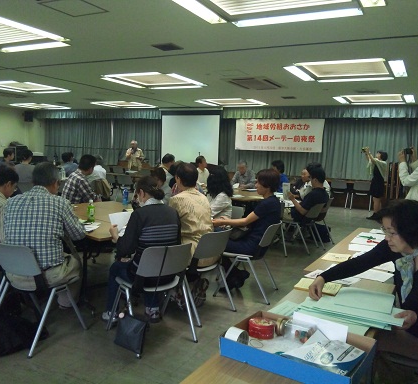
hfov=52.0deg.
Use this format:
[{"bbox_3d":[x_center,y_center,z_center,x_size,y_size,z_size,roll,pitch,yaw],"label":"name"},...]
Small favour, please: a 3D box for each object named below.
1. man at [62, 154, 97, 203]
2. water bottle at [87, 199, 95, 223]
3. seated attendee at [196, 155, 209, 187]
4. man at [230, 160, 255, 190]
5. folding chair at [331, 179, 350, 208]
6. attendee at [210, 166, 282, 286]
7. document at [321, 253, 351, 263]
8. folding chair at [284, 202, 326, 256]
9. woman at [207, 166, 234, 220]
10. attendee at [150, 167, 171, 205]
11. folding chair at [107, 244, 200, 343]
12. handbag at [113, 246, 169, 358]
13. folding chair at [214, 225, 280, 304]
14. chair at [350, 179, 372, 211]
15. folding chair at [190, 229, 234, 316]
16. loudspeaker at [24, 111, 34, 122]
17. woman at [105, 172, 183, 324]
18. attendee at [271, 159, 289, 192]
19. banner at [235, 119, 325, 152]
[{"bbox_3d":[-1.589,0.179,5.730,0.720,1.310,0.520,-2,7,-35],"label":"man"},{"bbox_3d":[-1.125,0.182,4.141,0.068,0.217,0.068,2,6,0],"label":"water bottle"},{"bbox_3d":[0.000,0.004,8.189,0.700,1.310,0.500,7,7,38],"label":"seated attendee"},{"bbox_3d":[0.669,0.027,8.590,0.540,1.240,0.750,3,6,7],"label":"man"},{"bbox_3d":[3.711,0.046,12.097,0.500,0.770,0.560,5,6,28],"label":"folding chair"},{"bbox_3d":[0.367,0.409,4.468,0.740,1.300,0.460,5,6,23],"label":"attendee"},{"bbox_3d":[0.867,0.436,2.893,0.175,0.010,0.240,5,6,30],"label":"document"},{"bbox_3d":[1.388,0.491,6.342,0.540,0.730,0.500,7,7,38],"label":"folding chair"},{"bbox_3d":[0.045,0.324,5.327,0.700,1.270,0.460,5,7,26],"label":"woman"},{"bbox_3d":[-0.723,0.294,5.417,0.720,1.210,0.480,0,6,-23],"label":"attendee"},{"bbox_3d":[-0.432,0.733,3.300,0.500,0.770,0.560,-2,7,-36],"label":"folding chair"},{"bbox_3d":[-0.453,0.726,2.880,0.370,0.700,0.150,0,6,-27],"label":"handbag"},{"bbox_3d":[0.430,0.673,4.464,0.560,0.780,0.500,5,6,23],"label":"folding chair"},{"bbox_3d":[4.137,0.109,11.659,0.500,0.750,0.530,5,6,30],"label":"chair"},{"bbox_3d":[-0.106,0.708,3.938,0.560,0.780,0.500,7,8,41],"label":"folding chair"},{"bbox_3d":[-6.627,-2.772,15.808,0.300,0.390,0.260,0,16,-23],"label":"loudspeaker"},{"bbox_3d":[-0.515,0.511,3.454,0.540,1.240,0.760,-2,7,-36],"label":"woman"},{"bbox_3d":[1.342,0.009,8.804,0.700,1.290,0.460,3,6,4],"label":"attendee"},{"bbox_3d":[1.995,-1.648,12.541,2.700,0.920,0.050,5,6,28],"label":"banner"}]

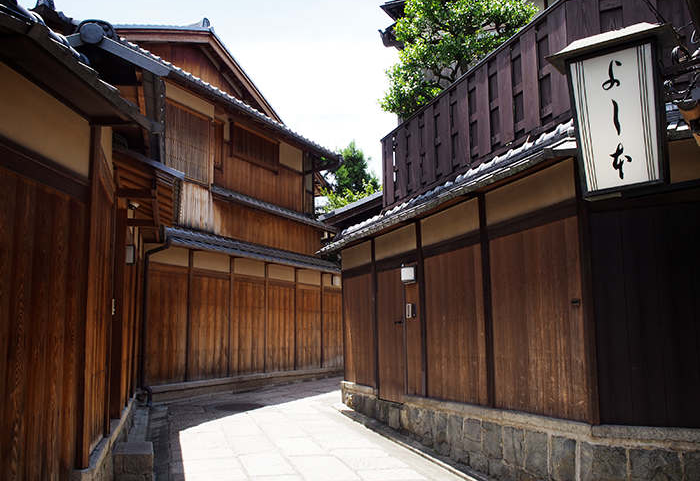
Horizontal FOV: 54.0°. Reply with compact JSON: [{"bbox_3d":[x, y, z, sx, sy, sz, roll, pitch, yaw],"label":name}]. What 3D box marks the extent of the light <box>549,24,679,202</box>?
[{"bbox_3d":[1.388,-0.666,3.580,0.620,0.870,0.290,-7,-10,37],"label":"light"}]

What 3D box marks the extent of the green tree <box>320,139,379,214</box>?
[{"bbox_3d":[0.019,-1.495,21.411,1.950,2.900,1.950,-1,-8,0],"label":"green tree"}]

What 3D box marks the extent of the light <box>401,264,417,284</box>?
[{"bbox_3d":[0.691,0.394,8.090,0.110,0.200,0.190,2,-8,-19],"label":"light"}]

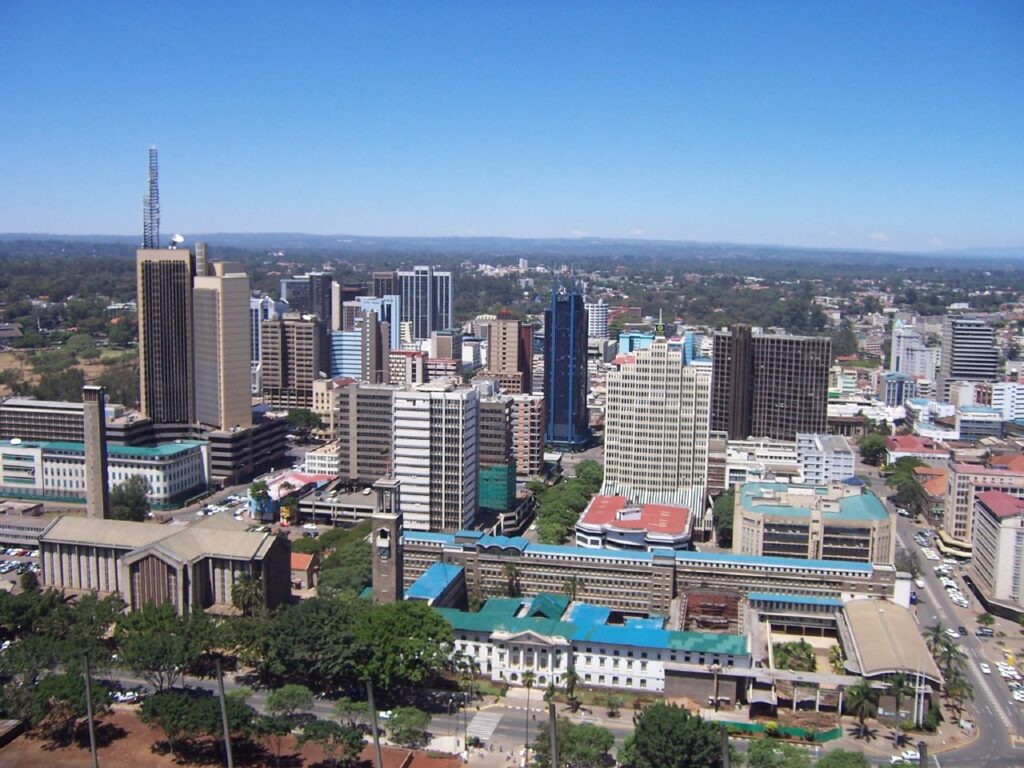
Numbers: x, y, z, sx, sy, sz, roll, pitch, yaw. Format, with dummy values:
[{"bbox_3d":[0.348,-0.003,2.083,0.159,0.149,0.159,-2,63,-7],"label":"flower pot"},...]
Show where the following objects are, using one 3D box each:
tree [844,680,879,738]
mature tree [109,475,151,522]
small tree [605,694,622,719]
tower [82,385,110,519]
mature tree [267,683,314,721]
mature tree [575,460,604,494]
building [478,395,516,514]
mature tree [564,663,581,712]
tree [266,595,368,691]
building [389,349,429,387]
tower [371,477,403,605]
[{"bbox_3d":[79.576,73.943,220.935,7.600,13.000,7.400,1,7,0],"label":"tree"},{"bbox_3d":[-151.756,46.524,387.039,16.500,19.500,16.000,2,7,13],"label":"mature tree"},{"bbox_3d":[24.082,76.115,231.015,4.000,4.800,3.800,1,7,0],"label":"small tree"},{"bbox_3d":[-153.208,30.340,360.926,6.600,58.000,4.600,2,7,13],"label":"tower"},{"bbox_3d":[-49.210,70.600,217.060,10.410,7.010,10.410,-1,7,-13],"label":"mature tree"},{"bbox_3d":[35.460,42.010,444.940,12.500,11.500,12.500,1,8,0],"label":"mature tree"},{"bbox_3d":[-8.777,28.991,409.473,16.000,47.227,15.500,2,7,11],"label":"building"},{"bbox_3d":[14.443,72.037,232.705,5.000,10.200,5.000,2,7,13],"label":"mature tree"},{"bbox_3d":[-46.210,61.470,232.750,23.810,21.330,23.810,-1,7,-11],"label":"tree"},{"bbox_3d":[-67.760,-0.240,629.910,23.000,45.080,15.000,2,7,13],"label":"building"},{"bbox_3d":[-33.850,49.169,267.116,6.600,48.192,6.600,2,7,11],"label":"tower"}]

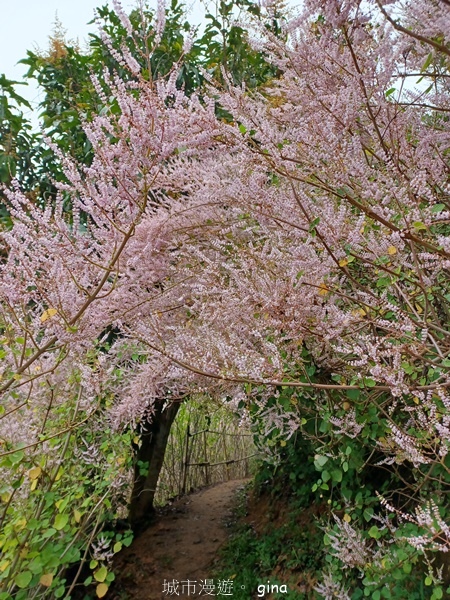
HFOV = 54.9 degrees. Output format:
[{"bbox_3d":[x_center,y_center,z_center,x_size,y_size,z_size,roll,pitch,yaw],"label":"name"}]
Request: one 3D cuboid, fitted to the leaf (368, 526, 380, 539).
[{"bbox_3d":[0.639,0.994,1.850,0.047,0.054,0.012,8,-35,20],"label":"leaf"}]

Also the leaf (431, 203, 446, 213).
[{"bbox_3d":[0.837,-0.361,1.700,0.062,0.038,0.012,-22,-44,4],"label":"leaf"}]

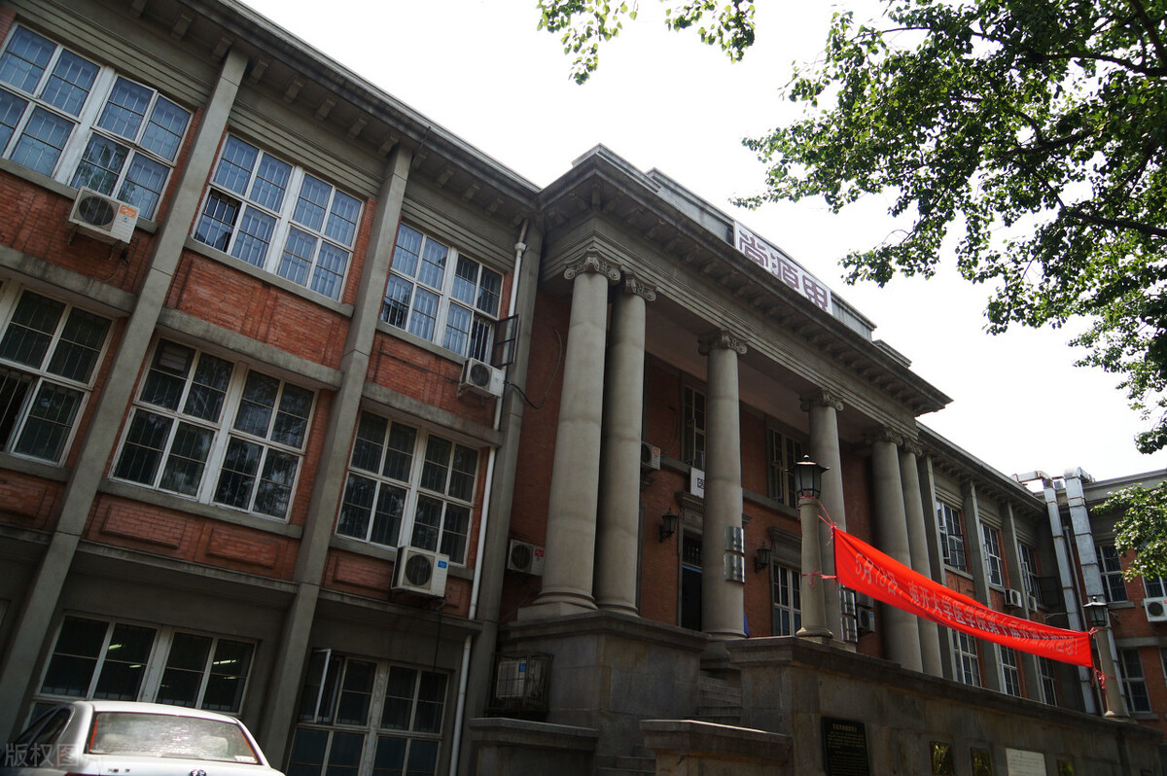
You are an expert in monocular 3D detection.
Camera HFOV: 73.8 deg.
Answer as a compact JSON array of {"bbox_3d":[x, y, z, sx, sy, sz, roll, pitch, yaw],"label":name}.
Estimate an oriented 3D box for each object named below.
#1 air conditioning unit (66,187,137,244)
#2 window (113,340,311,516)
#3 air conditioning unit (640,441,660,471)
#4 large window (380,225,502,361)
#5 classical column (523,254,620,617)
[{"bbox_3d":[-6.494,-2.296,10.533,0.706,0.550,0.240,24,-32,-35],"label":"air conditioning unit"},{"bbox_3d":[-5.183,0.639,11.233,2.395,2.133,0.160,24,-32,-35],"label":"window"},{"bbox_3d":[1.368,1.553,17.612,0.790,0.530,0.280,24,-32,-35],"label":"air conditioning unit"},{"bbox_3d":[-2.575,-1.743,14.706,2.395,2.113,0.160,24,-32,-35],"label":"large window"},{"bbox_3d":[-0.068,0.716,13.994,1.060,6.943,1.060,24,-32,-35],"label":"classical column"}]

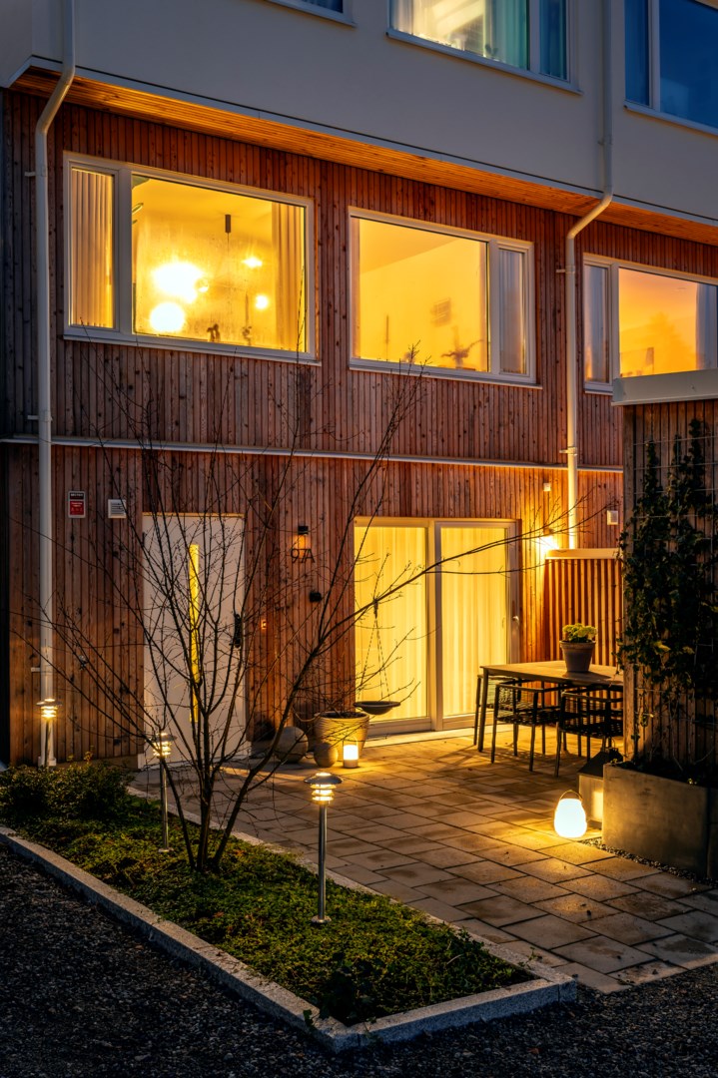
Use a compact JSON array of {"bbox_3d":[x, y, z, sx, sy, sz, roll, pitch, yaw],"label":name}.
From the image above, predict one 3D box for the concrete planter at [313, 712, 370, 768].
[{"bbox_3d":[-0.144,1.681,9.900,0.468,0.375,0.468,0,-1,0],"label":"concrete planter"}]

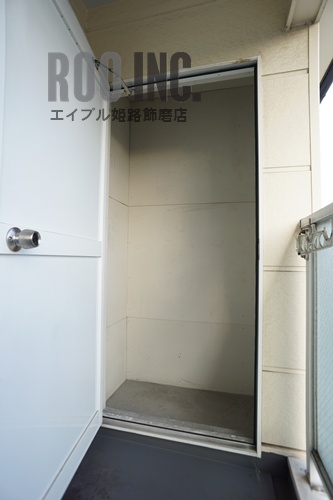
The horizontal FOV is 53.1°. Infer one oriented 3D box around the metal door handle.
[{"bbox_3d":[-0.369,-0.026,0.877,0.061,0.066,0.066,0,-1,5],"label":"metal door handle"}]

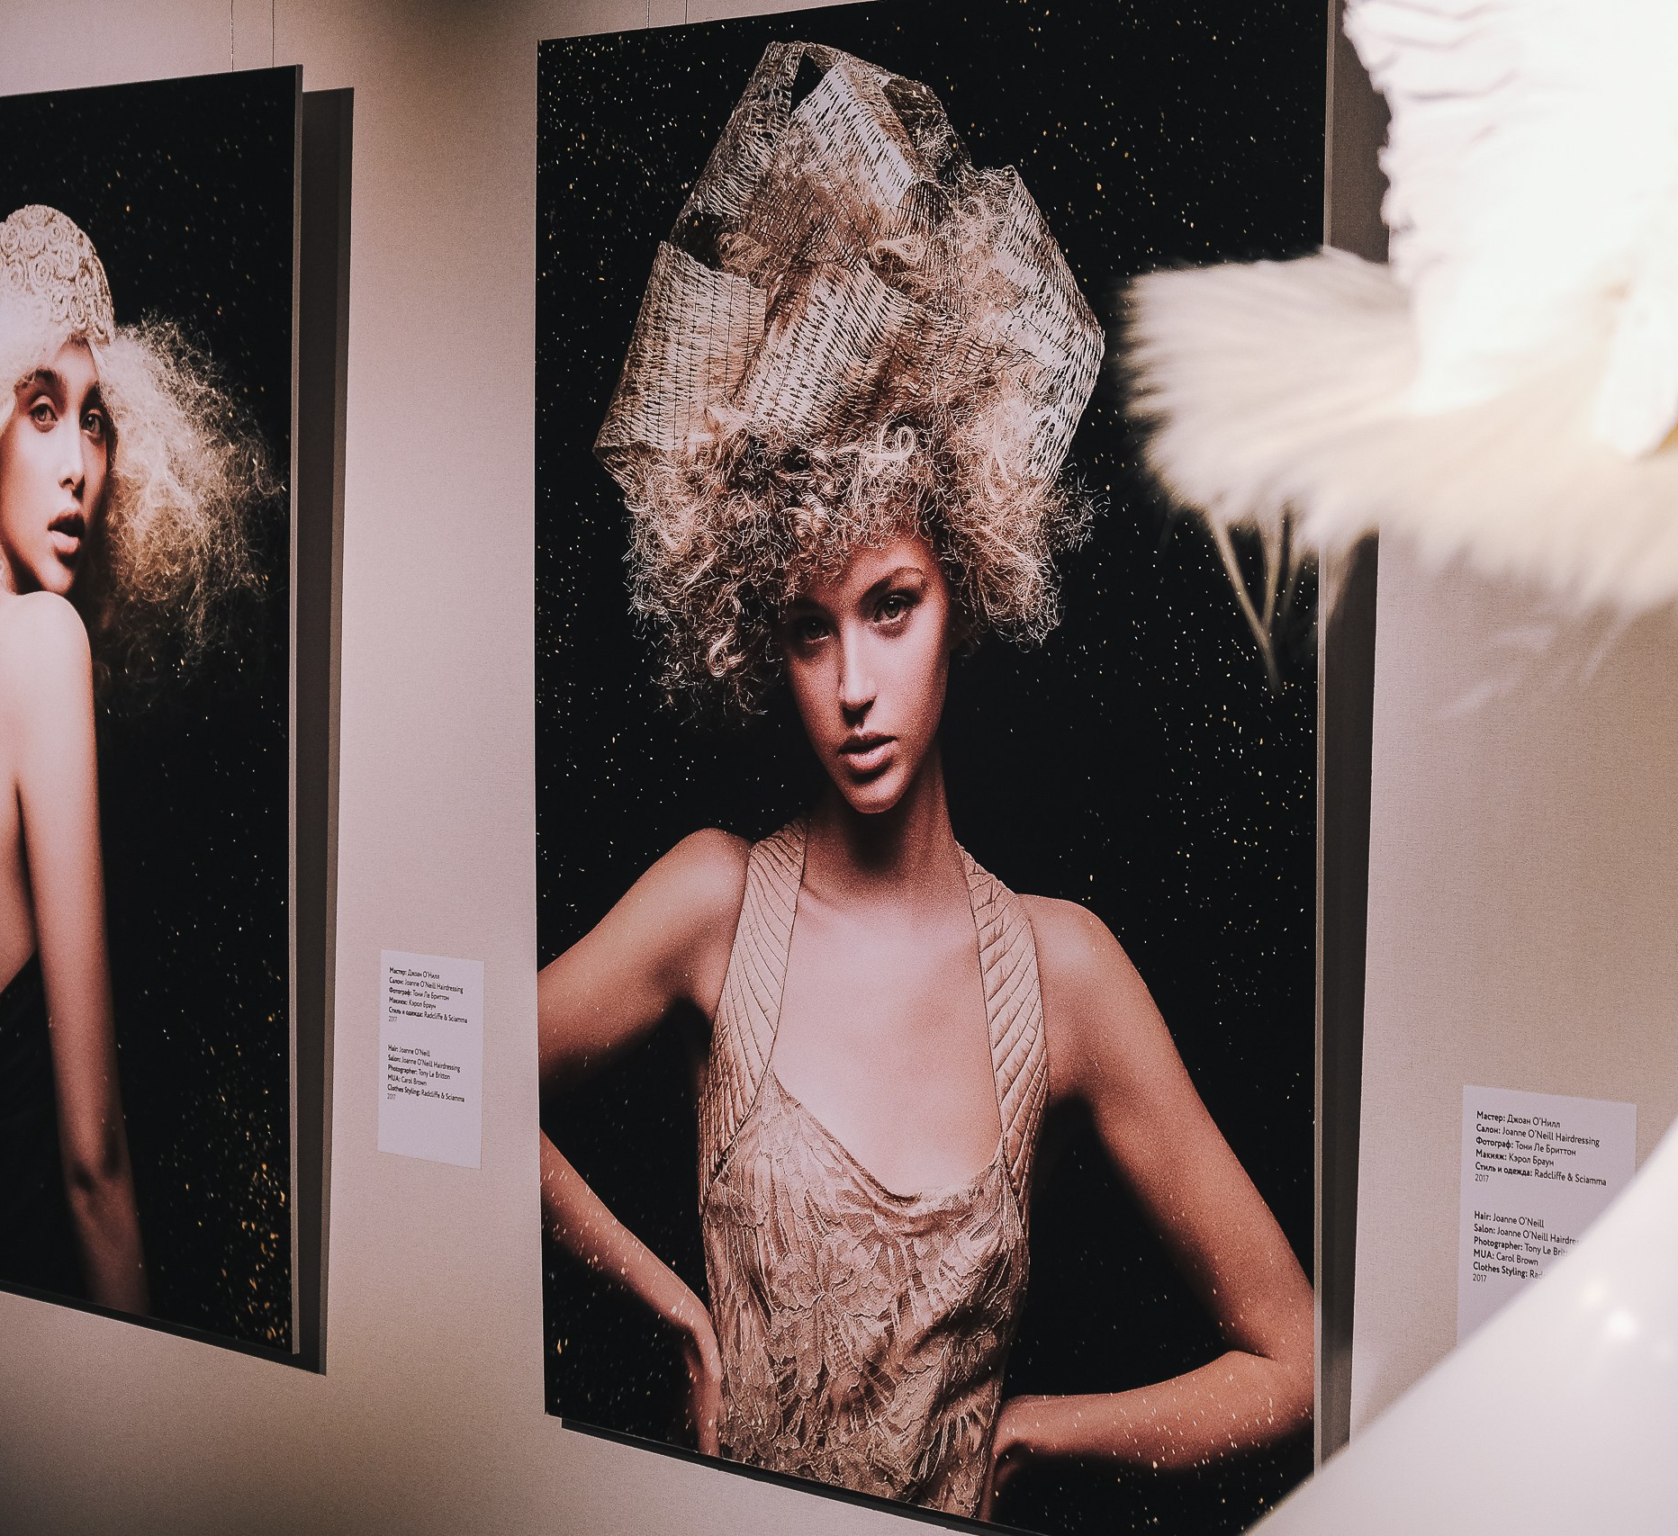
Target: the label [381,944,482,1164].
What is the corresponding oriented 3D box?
[{"bbox_3d":[-0.360,0.257,4.300,0.004,0.181,0.150,-1,4,-42],"label":"label"}]

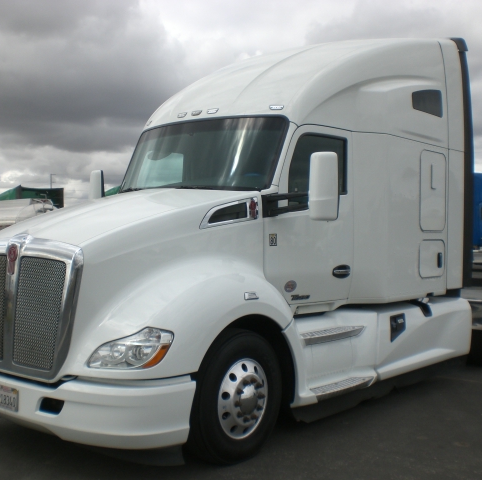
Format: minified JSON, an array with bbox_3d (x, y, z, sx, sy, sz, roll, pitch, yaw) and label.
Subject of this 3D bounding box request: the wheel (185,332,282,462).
[{"bbox_3d":[-0.068,1.184,5.376,0.280,1.020,1.020,1,1,39],"label":"wheel"}]

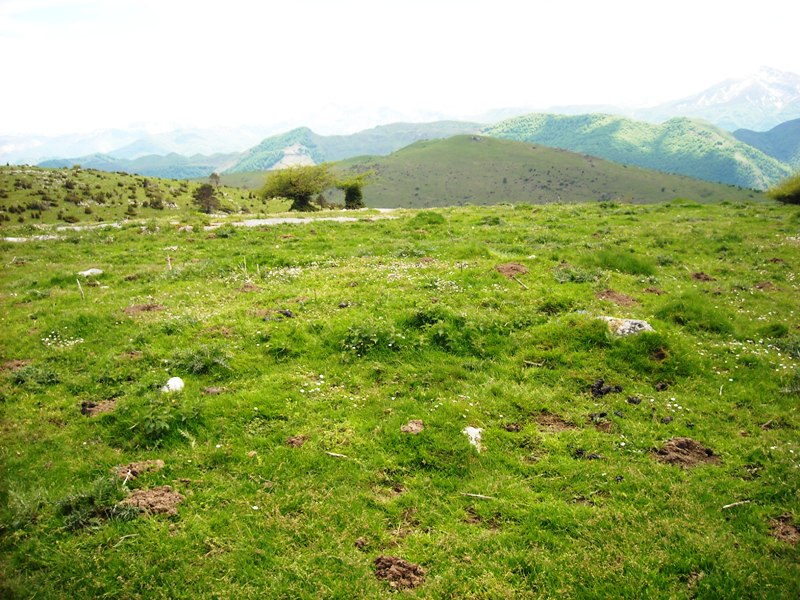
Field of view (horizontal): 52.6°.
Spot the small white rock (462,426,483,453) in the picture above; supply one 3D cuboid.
[{"bbox_3d":[0.432,0.832,4.820,0.120,0.110,0.130,0,10,0],"label":"small white rock"}]

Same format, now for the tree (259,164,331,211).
[{"bbox_3d":[-6.650,-7.230,52.000,4.650,3.000,4.200,0,10,0],"label":"tree"}]

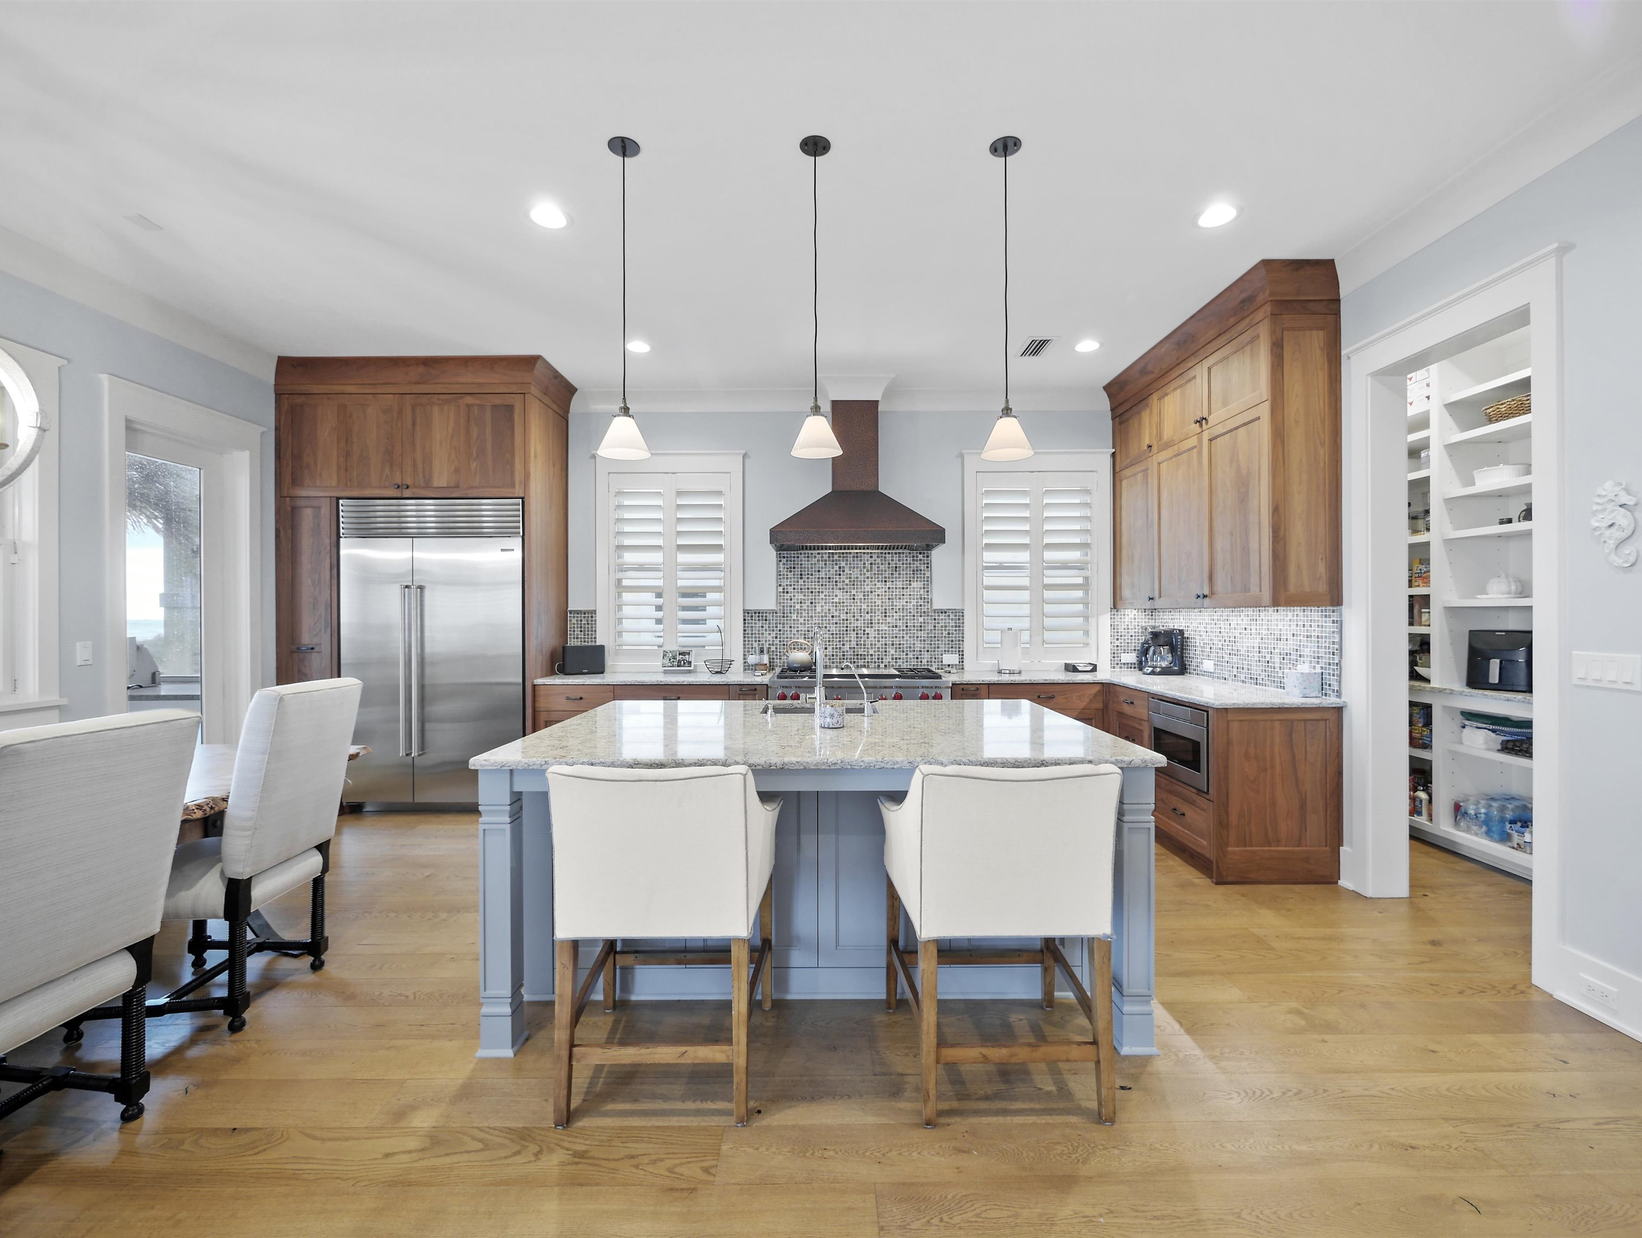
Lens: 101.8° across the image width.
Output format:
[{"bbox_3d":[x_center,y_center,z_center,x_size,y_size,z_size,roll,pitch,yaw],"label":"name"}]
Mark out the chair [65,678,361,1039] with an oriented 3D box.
[{"bbox_3d":[-2.050,0.781,2.310,0.690,1.090,0.500,0,0,-6],"label":"chair"}]

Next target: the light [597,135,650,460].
[{"bbox_3d":[-0.719,-1.158,2.440,0.195,1.132,0.195,0,0,0],"label":"light"}]

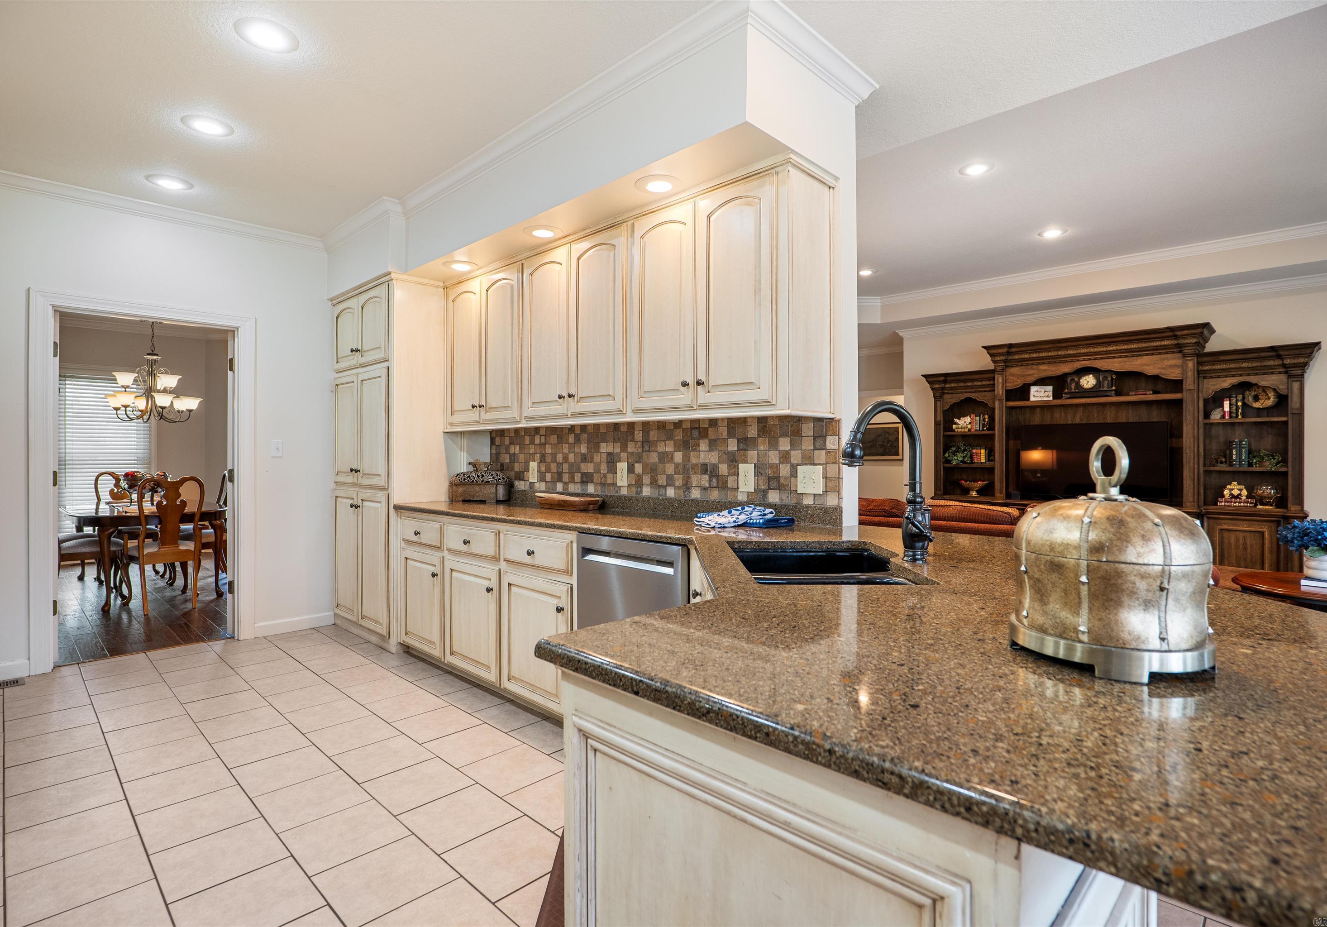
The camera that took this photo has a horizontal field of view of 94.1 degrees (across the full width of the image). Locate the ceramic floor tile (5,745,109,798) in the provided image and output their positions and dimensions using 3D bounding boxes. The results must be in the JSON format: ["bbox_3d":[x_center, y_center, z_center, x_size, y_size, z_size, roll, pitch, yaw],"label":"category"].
[{"bbox_3d":[-2.358,1.201,2.416,0.303,0.010,0.296,0,0,43],"label":"ceramic floor tile"}]

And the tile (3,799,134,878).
[{"bbox_3d":[-1.871,1.180,1.956,0.297,0.010,0.293,0,0,43],"label":"tile"}]

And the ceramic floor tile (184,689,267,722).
[{"bbox_3d":[-2.113,1.174,2.991,0.298,0.010,0.298,0,0,45],"label":"ceramic floor tile"}]

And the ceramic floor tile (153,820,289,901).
[{"bbox_3d":[-1.326,1.180,1.850,0.297,0.010,0.293,0,0,43],"label":"ceramic floor tile"}]

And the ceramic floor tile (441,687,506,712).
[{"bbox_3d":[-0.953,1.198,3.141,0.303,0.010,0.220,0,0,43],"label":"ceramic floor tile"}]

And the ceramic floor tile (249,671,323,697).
[{"bbox_3d":[-2.008,1.175,3.299,0.300,0.010,0.300,0,0,44],"label":"ceramic floor tile"}]

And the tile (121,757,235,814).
[{"bbox_3d":[-1.802,1.202,2.304,0.303,0.010,0.296,0,0,43],"label":"tile"}]

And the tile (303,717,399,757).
[{"bbox_3d":[-1.343,1.180,2.676,0.297,0.010,0.293,0,0,43],"label":"tile"}]

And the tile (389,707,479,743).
[{"bbox_3d":[-1.018,1.178,2.787,0.300,0.010,0.300,0,0,44],"label":"tile"}]

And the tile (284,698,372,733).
[{"bbox_3d":[-1.566,1.180,2.888,0.297,0.010,0.293,0,0,43],"label":"tile"}]

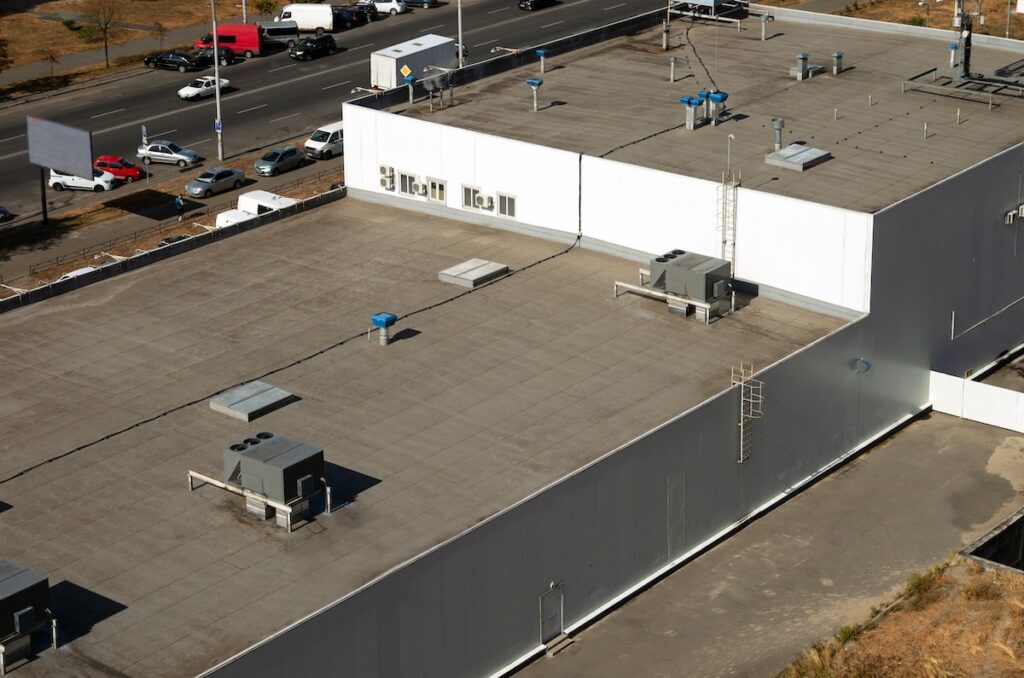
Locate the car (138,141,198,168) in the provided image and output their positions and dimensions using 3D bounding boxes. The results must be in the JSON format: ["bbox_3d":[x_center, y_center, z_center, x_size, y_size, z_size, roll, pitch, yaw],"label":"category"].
[{"bbox_3d":[-23.889,-12.910,147.991,4.250,1.420,1.700,4,21,12],"label":"car"}]

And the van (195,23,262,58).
[{"bbox_3d":[-23.554,-24.949,177.788,5.350,2.500,1.980,2,21,7],"label":"van"}]

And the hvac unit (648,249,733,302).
[{"bbox_3d":[8.310,-2.967,99.172,3.110,1.355,2.040,16,26,36],"label":"hvac unit"}]

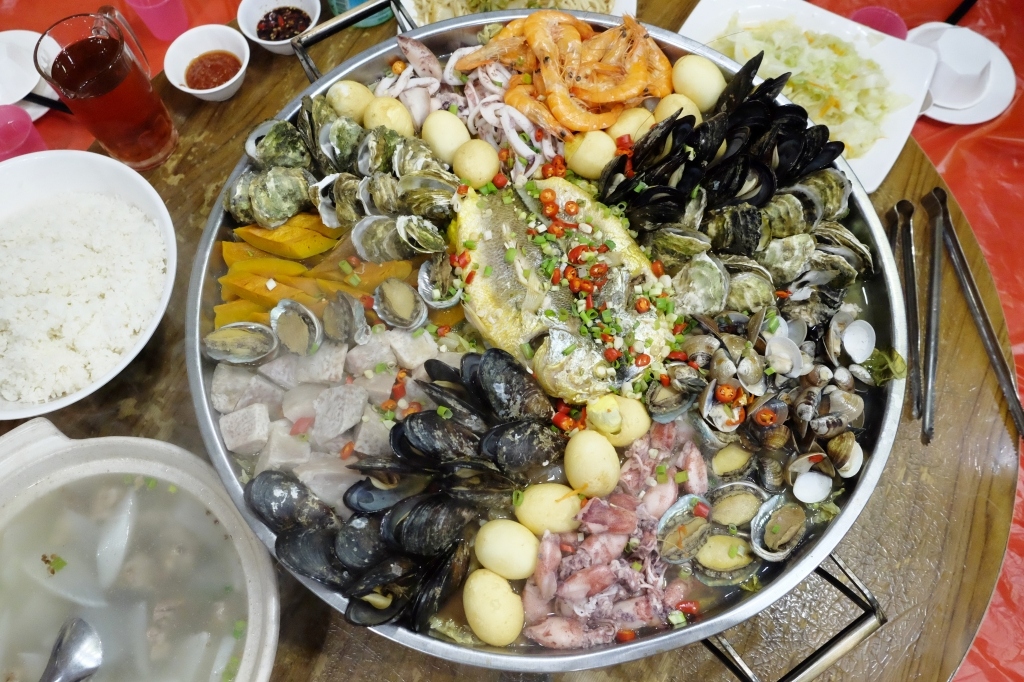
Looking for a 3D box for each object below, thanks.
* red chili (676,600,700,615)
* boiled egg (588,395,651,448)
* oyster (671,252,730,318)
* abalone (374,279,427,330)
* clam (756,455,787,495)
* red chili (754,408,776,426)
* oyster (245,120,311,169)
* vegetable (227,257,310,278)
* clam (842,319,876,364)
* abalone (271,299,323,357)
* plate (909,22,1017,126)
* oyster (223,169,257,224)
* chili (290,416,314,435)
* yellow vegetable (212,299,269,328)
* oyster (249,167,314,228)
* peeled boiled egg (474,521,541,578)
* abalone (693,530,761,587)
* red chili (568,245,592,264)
[{"bbox_3d":[0.133,0.200,0.577,0.018,0.009,0.010,9,69,4],"label":"red chili"},{"bbox_3d":[0.088,0.065,0.628,0.054,0.043,0.043,26,71,10],"label":"boiled egg"},{"bbox_3d":[0.156,-0.046,0.634,0.048,0.026,0.060,19,69,7],"label":"oyster"},{"bbox_3d":[-0.096,-0.032,0.664,0.041,0.022,0.054,-38,73,-13],"label":"abalone"},{"bbox_3d":[0.208,0.107,0.617,0.025,0.020,0.032,-17,71,-7],"label":"clam"},{"bbox_3d":[0.197,0.060,0.598,0.017,0.008,0.014,0,68,0],"label":"red chili"},{"bbox_3d":[-0.205,-0.172,0.673,0.058,0.028,0.044,-19,69,-7],"label":"oyster"},{"bbox_3d":[-0.214,-0.064,0.675,0.068,0.022,0.022,2,70,1],"label":"vegetable"},{"bbox_3d":[0.292,0.000,0.645,0.033,0.015,0.038,-4,70,26],"label":"clam"},{"bbox_3d":[-0.182,-0.011,0.650,0.039,0.020,0.050,-24,71,-8],"label":"abalone"},{"bbox_3d":[0.484,-0.297,0.847,0.140,0.020,0.140,0,68,0],"label":"plate"},{"bbox_3d":[-0.238,-0.127,0.681,0.034,0.034,0.046,4,70,2],"label":"oyster"},{"bbox_3d":[-0.171,0.069,0.625,0.022,0.008,0.010,-36,73,-12],"label":"chili"},{"bbox_3d":[-0.230,-0.020,0.655,0.055,0.024,0.032,-5,70,-3],"label":"yellow vegetable"},{"bbox_3d":[-0.199,-0.124,0.662,0.055,0.028,0.061,-28,71,-11],"label":"oyster"},{"bbox_3d":[-0.003,0.159,0.584,0.053,0.043,0.043,25,71,8],"label":"peeled boiled egg"},{"bbox_3d":[0.166,0.168,0.593,0.052,0.022,0.042,7,69,4],"label":"abalone"},{"bbox_3d":[0.055,-0.070,0.625,0.018,0.010,0.018,-19,69,-7],"label":"red chili"}]

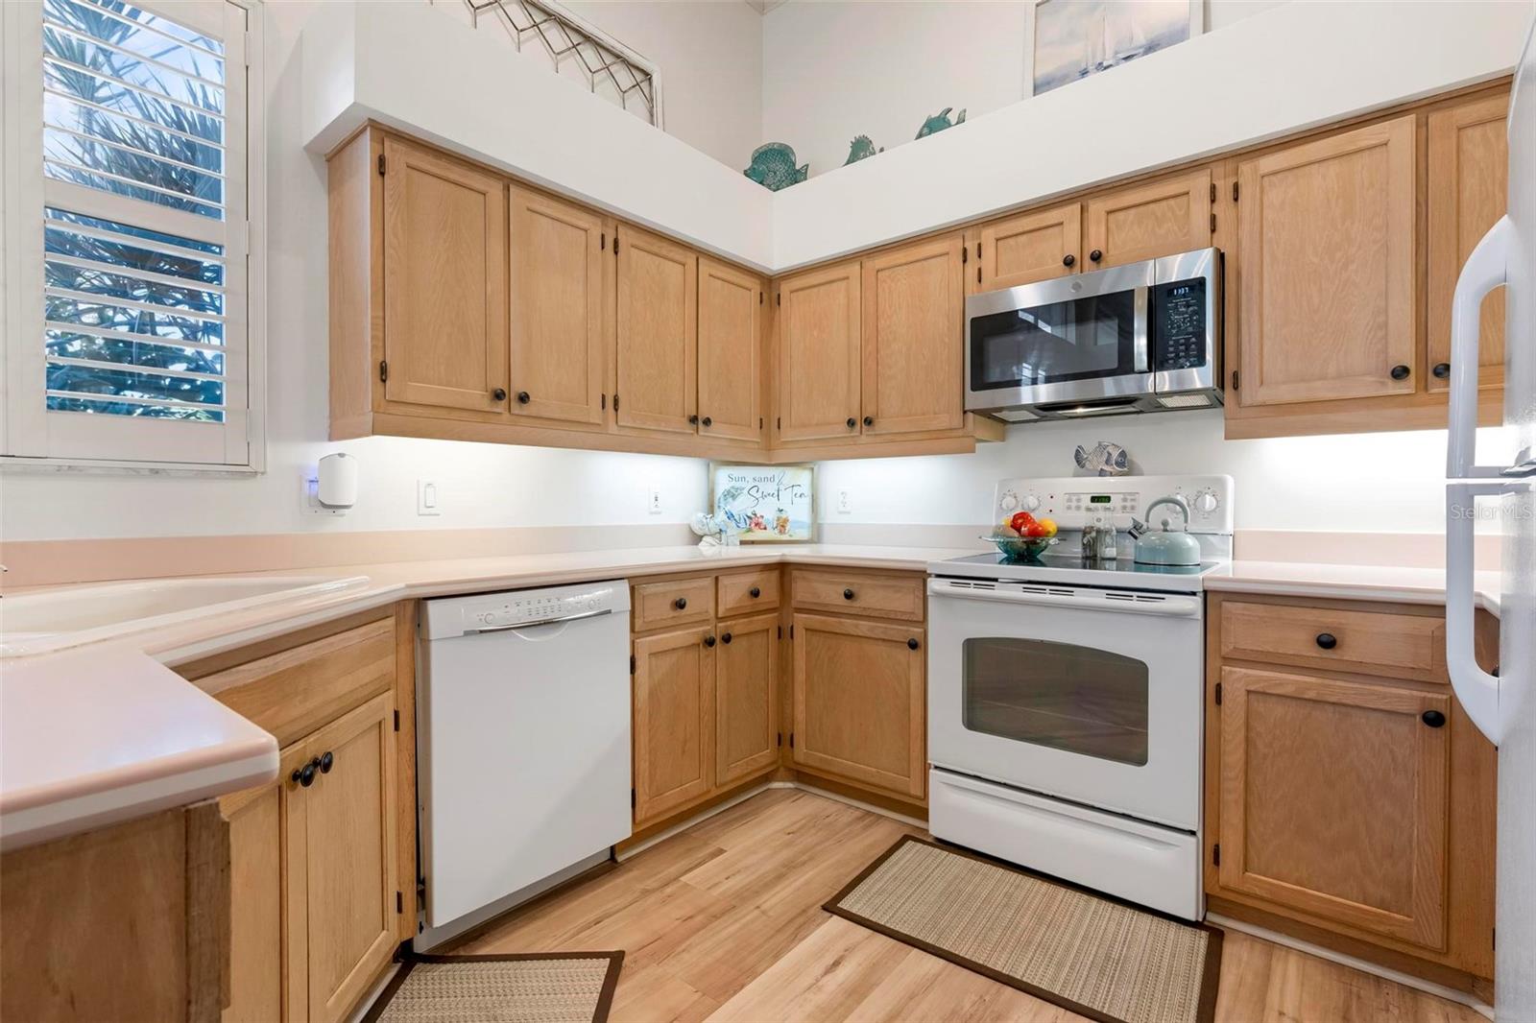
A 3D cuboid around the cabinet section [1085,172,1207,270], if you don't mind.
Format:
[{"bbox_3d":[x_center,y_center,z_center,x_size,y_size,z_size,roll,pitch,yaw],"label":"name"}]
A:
[{"bbox_3d":[1.286,-0.905,2.256,0.338,0.223,0.319,0,1,39],"label":"cabinet section"}]

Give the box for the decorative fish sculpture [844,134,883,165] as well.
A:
[{"bbox_3d":[0.409,-1.522,2.919,0.225,0.185,0.080,0,1,40],"label":"decorative fish sculpture"}]

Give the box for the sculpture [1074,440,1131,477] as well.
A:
[{"bbox_3d":[1.222,-0.191,2.498,0.187,0.128,0.060,0,1,40],"label":"sculpture"}]

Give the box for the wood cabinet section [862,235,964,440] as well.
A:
[{"bbox_3d":[0.655,-0.665,2.777,0.431,0.710,0.319,0,1,39],"label":"wood cabinet section"}]

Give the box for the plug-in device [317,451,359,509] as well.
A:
[{"bbox_3d":[-1.267,-0.090,2.002,0.085,0.157,0.106,0,1,40],"label":"plug-in device"}]

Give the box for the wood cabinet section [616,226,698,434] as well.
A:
[{"bbox_3d":[-0.534,-0.662,2.681,0.319,0.710,0.389,0,1,39],"label":"wood cabinet section"}]

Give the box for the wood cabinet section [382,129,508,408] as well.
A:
[{"bbox_3d":[-1.041,-0.656,2.064,0.319,0.710,0.340,0,1,39],"label":"wood cabinet section"}]

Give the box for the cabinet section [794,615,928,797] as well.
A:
[{"bbox_3d":[0.497,0.665,2.645,0.539,0.557,0.600,0,1,39],"label":"cabinet section"}]

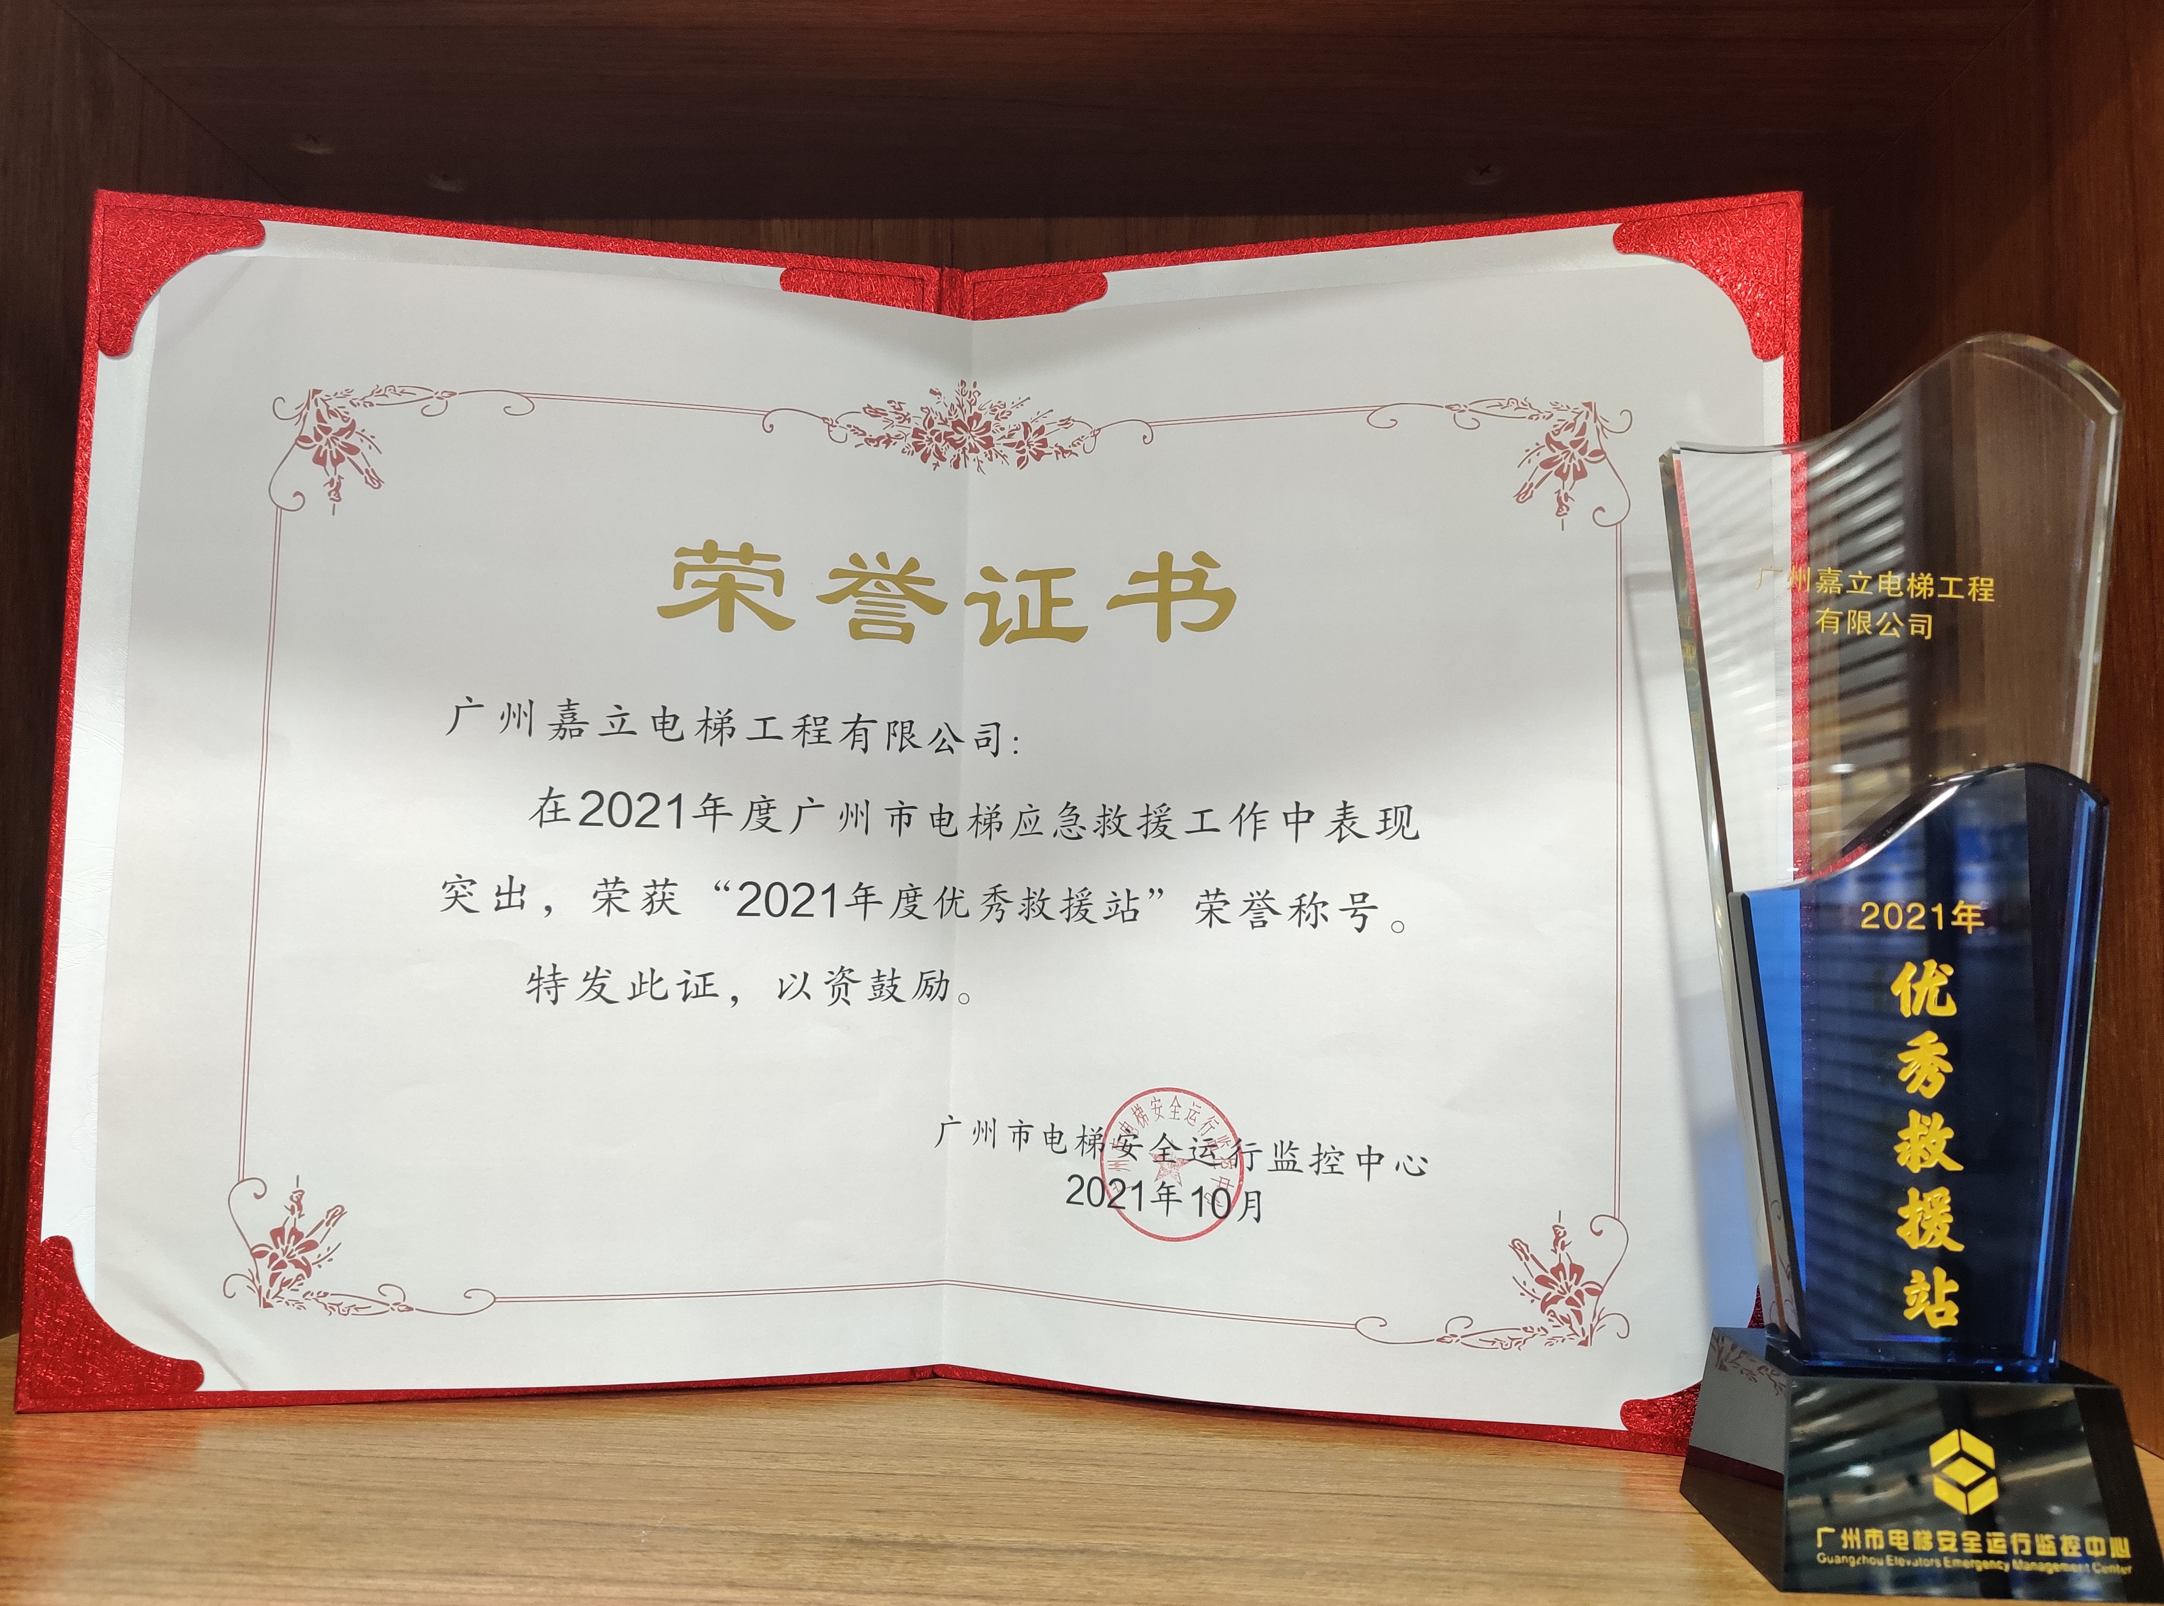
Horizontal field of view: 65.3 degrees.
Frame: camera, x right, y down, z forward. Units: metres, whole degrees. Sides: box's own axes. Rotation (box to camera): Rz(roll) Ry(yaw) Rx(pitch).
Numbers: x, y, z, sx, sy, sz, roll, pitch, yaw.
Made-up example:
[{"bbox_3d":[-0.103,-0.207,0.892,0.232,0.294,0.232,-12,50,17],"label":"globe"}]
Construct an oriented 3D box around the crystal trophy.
[{"bbox_3d":[0.175,0.025,0.359,0.097,0.258,0.055,1,-3,1],"label":"crystal trophy"}]

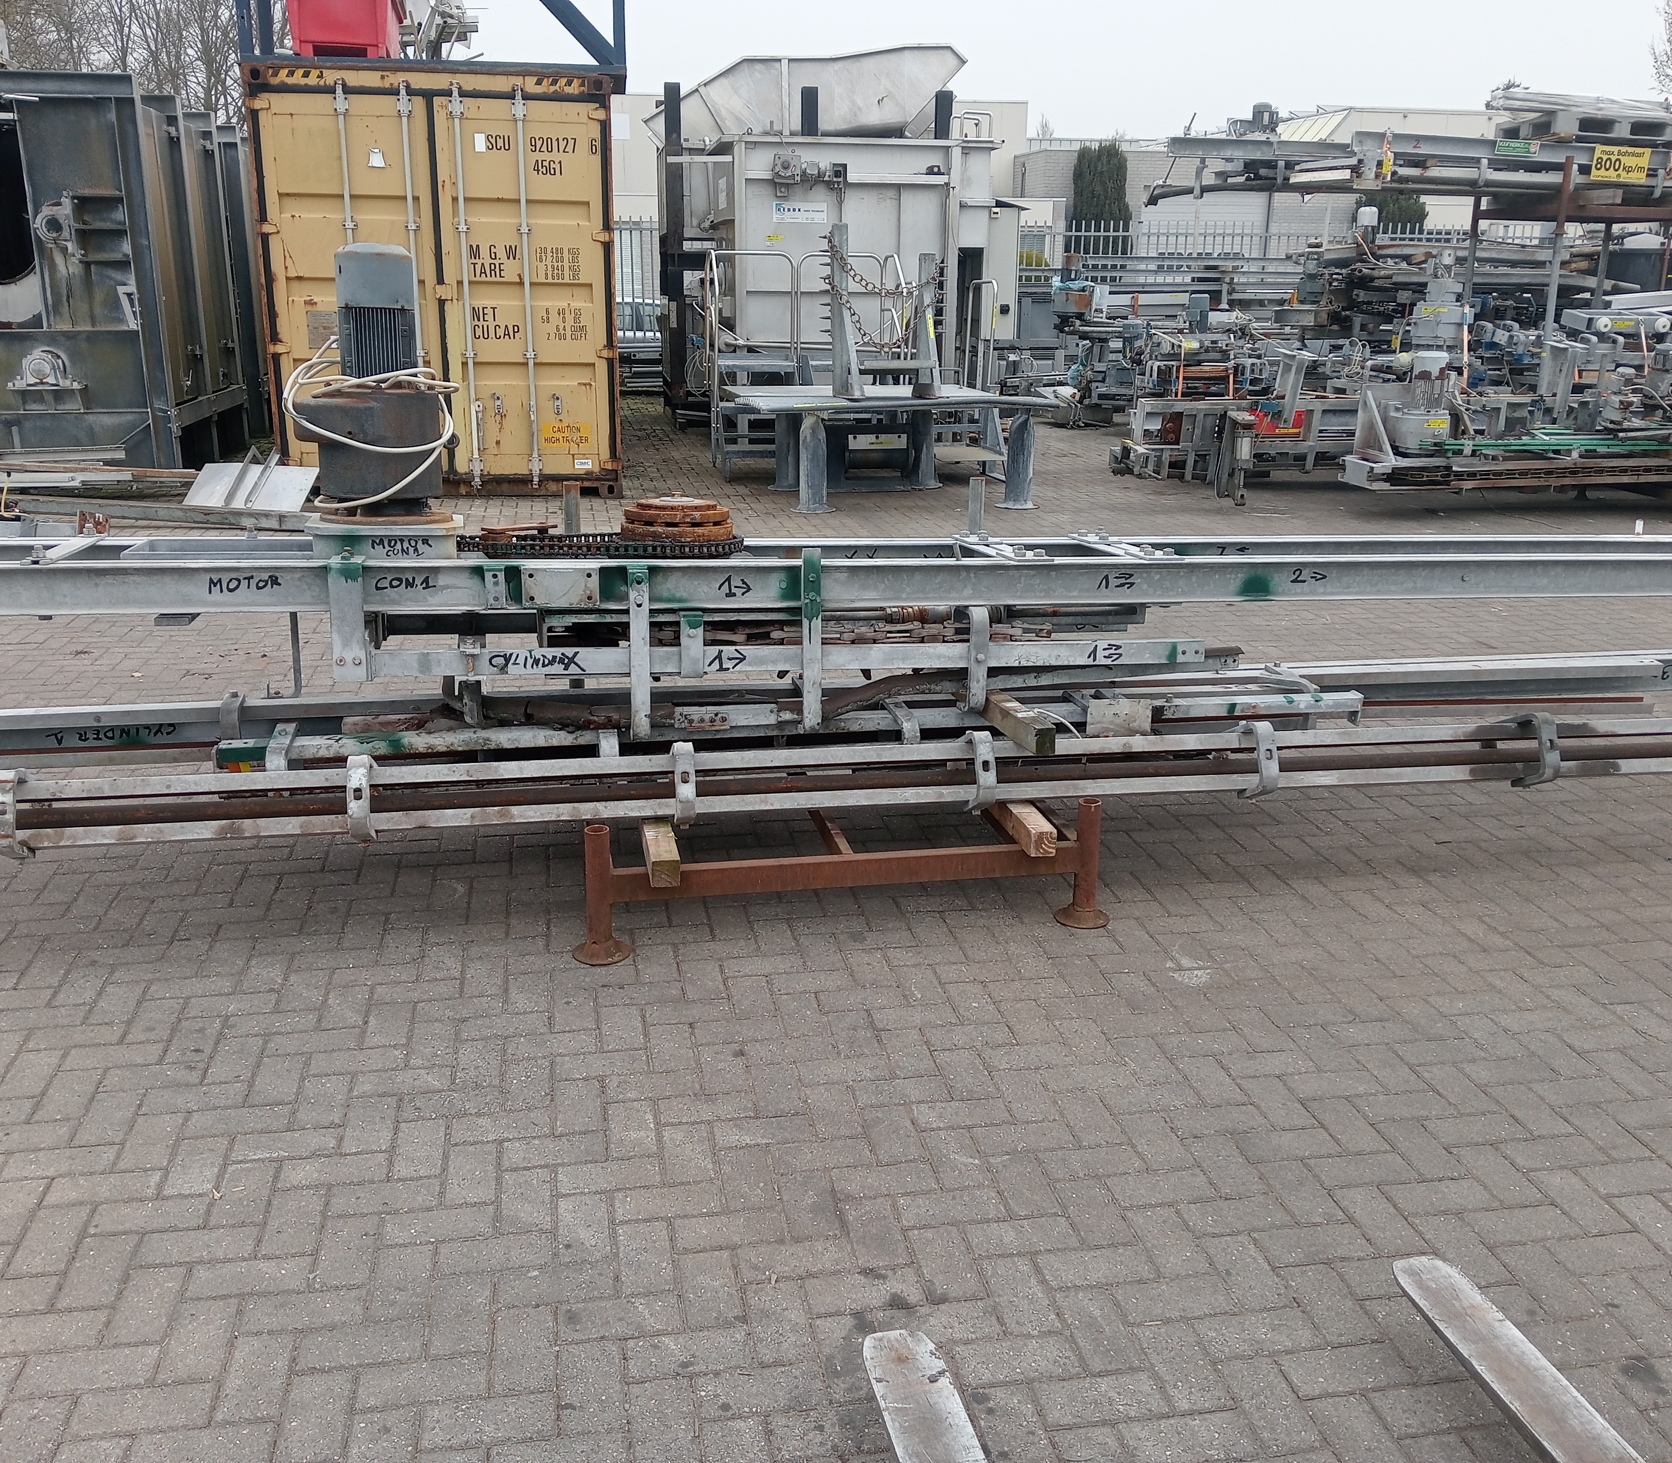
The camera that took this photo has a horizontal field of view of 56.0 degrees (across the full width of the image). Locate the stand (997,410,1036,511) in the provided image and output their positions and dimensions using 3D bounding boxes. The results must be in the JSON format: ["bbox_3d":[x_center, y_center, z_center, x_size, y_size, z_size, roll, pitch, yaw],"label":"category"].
[{"bbox_3d":[1.331,-1.968,11.402,0.300,0.676,0.300,-2,17,-8],"label":"stand"}]

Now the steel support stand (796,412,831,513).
[{"bbox_3d":[-0.153,-1.899,11.101,0.300,0.683,0.300,-2,17,-8],"label":"steel support stand"}]

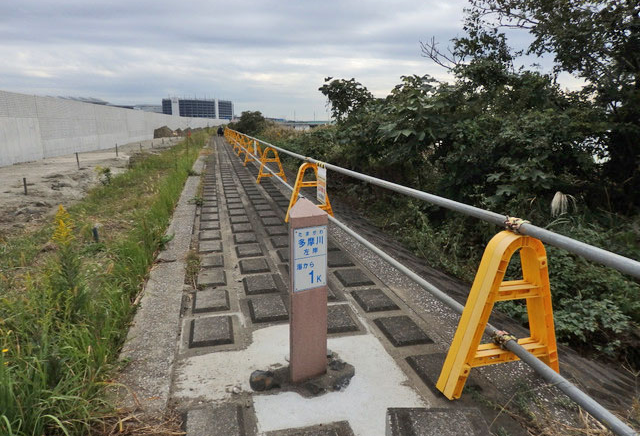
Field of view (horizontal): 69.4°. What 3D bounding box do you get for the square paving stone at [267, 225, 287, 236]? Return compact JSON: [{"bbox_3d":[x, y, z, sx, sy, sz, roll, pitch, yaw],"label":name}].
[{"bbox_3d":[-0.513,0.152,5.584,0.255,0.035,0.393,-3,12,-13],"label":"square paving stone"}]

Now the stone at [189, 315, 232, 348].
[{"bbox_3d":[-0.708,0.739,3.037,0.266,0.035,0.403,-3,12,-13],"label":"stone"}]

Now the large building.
[{"bbox_3d":[-141.043,-122.696,530.000,76.000,28.000,40.000,-4,12,-17],"label":"large building"}]

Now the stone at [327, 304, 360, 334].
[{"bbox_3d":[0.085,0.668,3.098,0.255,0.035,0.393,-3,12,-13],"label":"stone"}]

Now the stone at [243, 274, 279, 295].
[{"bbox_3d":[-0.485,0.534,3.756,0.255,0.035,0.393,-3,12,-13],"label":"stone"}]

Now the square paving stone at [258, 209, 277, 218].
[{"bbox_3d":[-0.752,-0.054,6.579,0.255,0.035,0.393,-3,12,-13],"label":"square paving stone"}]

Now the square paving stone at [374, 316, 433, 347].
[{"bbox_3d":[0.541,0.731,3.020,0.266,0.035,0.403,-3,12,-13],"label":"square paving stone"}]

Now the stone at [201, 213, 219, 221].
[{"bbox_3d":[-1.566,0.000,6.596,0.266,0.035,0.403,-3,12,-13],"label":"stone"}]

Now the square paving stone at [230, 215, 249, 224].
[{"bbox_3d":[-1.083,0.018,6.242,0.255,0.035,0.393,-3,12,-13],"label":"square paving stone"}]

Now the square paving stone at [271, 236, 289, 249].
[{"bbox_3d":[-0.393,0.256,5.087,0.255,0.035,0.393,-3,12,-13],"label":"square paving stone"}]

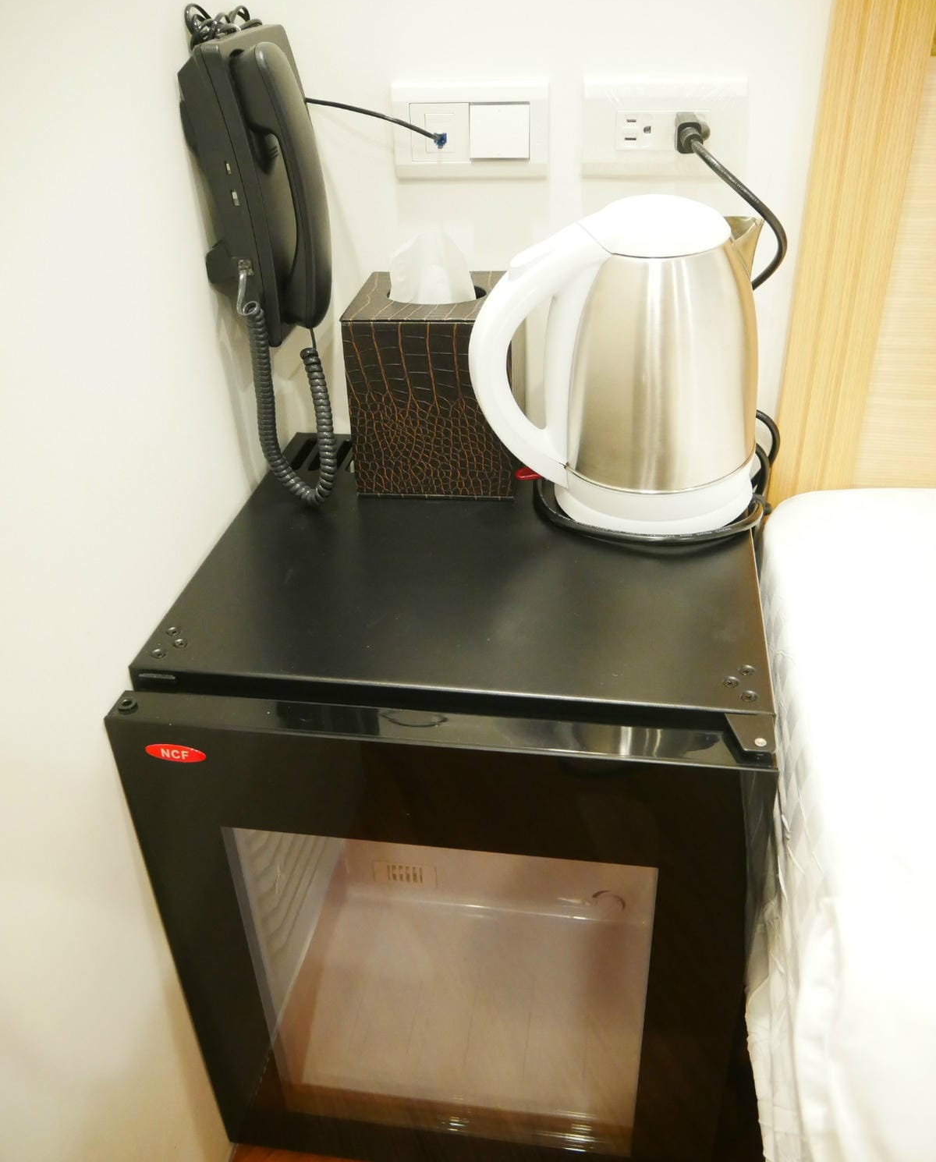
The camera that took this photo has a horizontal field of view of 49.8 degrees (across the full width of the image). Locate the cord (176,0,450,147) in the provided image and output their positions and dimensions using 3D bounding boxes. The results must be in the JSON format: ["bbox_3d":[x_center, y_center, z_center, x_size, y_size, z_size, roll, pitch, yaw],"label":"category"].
[{"bbox_3d":[-0.105,-0.360,0.729,0.155,0.108,0.105,5,34,12],"label":"cord"}]

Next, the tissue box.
[{"bbox_3d":[-0.021,-0.162,0.826,0.127,0.146,0.125,2,33,7],"label":"tissue box"}]

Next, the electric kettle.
[{"bbox_3d":[0.109,-0.154,0.730,0.217,0.229,0.155,-6,33,-5],"label":"electric kettle"}]

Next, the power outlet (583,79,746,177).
[{"bbox_3d":[0.146,-0.335,0.745,0.120,0.069,0.012,5,34,12],"label":"power outlet"}]

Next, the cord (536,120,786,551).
[{"bbox_3d":[0.143,-0.180,0.737,0.186,0.265,0.178,5,34,12],"label":"cord"}]

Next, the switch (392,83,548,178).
[{"bbox_3d":[0.003,-0.346,0.776,0.120,0.069,0.012,5,34,12],"label":"switch"}]

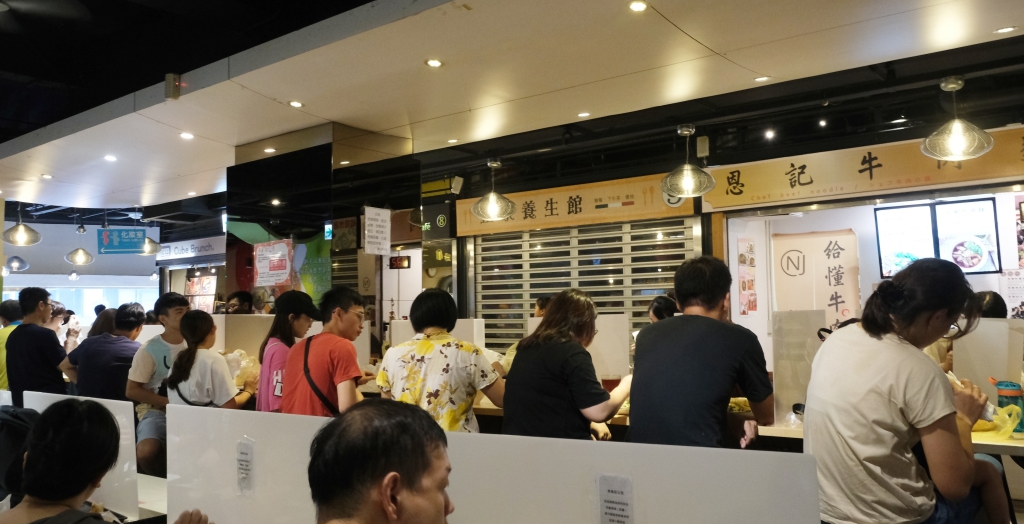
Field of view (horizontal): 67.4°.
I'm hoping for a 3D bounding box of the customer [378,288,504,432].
[{"bbox_3d":[-0.289,0.762,3.237,0.490,1.300,0.500,-3,-4,26],"label":"customer"}]

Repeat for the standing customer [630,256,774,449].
[{"bbox_3d":[0.659,0.634,2.527,0.500,1.300,0.520,-3,-4,34],"label":"standing customer"}]

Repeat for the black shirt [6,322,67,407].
[{"bbox_3d":[-3.407,0.734,5.500,0.440,0.620,0.300,-3,-4,34],"label":"black shirt"}]

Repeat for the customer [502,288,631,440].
[{"bbox_3d":[0.229,0.756,2.857,0.480,1.300,0.520,-4,-5,38],"label":"customer"}]

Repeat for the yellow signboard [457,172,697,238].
[{"bbox_3d":[0.530,-0.552,7.793,2.860,0.415,0.080,-4,-5,38],"label":"yellow signboard"}]

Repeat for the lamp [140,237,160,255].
[{"bbox_3d":[-3.181,-0.133,6.700,0.250,0.160,0.250,-4,-5,38],"label":"lamp"}]

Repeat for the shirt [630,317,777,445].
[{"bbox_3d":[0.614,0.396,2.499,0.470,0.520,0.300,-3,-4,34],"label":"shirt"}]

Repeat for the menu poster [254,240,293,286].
[{"bbox_3d":[-1.555,0.013,4.995,0.420,0.290,0.010,-4,-5,38],"label":"menu poster"}]

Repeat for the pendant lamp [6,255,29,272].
[{"bbox_3d":[-4.647,0.019,7.200,0.250,0.140,0.250,-4,-5,38],"label":"pendant lamp"}]

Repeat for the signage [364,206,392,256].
[{"bbox_3d":[-0.857,-0.197,4.923,0.010,0.300,0.220,-4,-5,38],"label":"signage"}]

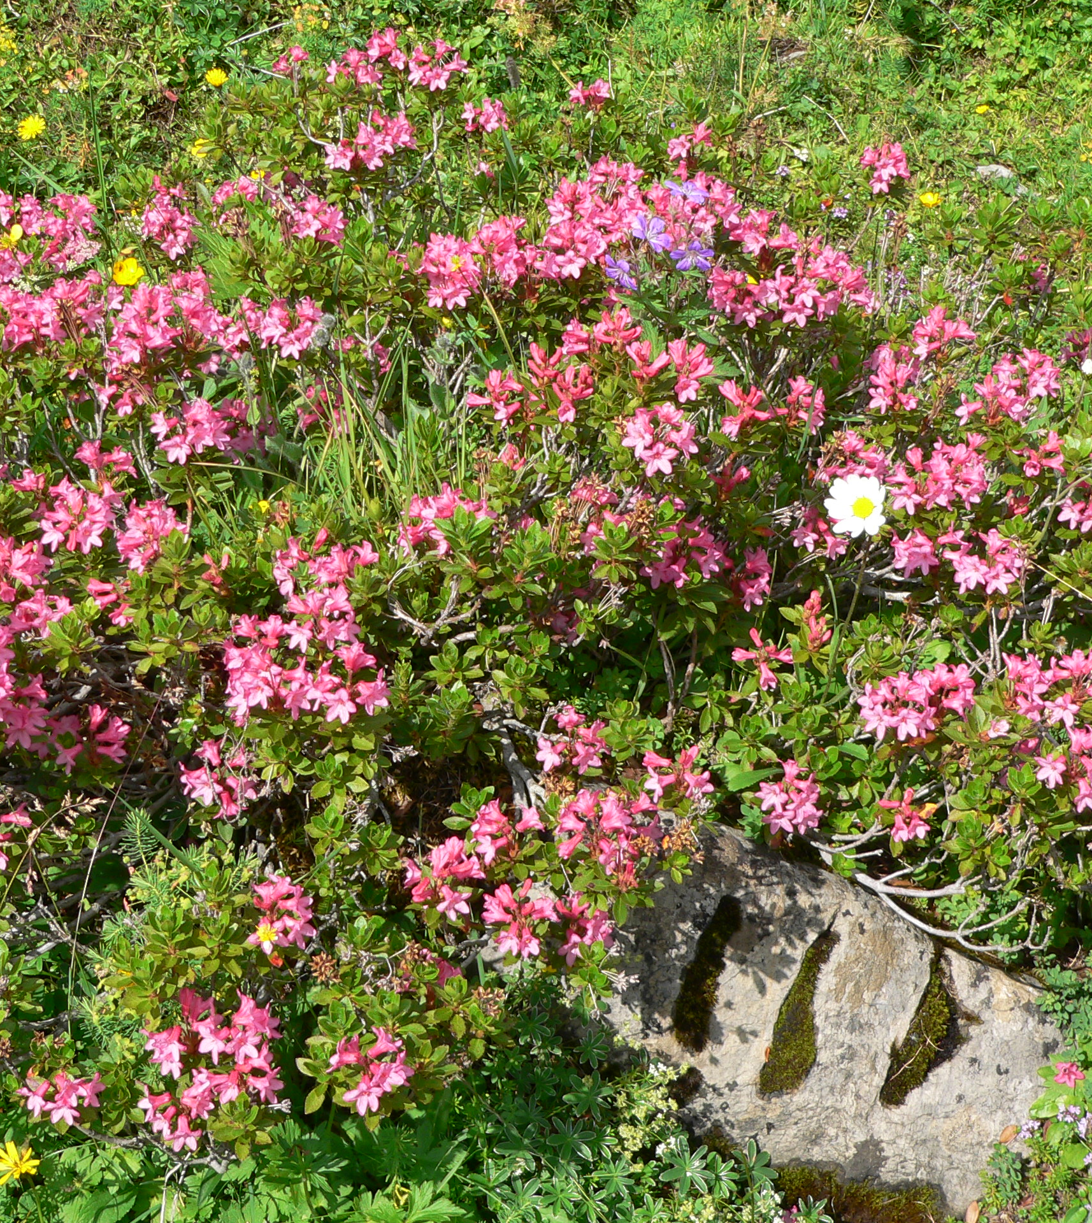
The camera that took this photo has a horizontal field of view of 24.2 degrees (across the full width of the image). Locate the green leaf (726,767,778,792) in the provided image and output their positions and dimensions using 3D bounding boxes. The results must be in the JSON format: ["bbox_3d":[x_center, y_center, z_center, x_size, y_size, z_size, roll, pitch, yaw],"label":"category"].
[{"bbox_3d":[0.138,0.113,1.710,0.039,0.007,0.013,-18,40,-12],"label":"green leaf"}]

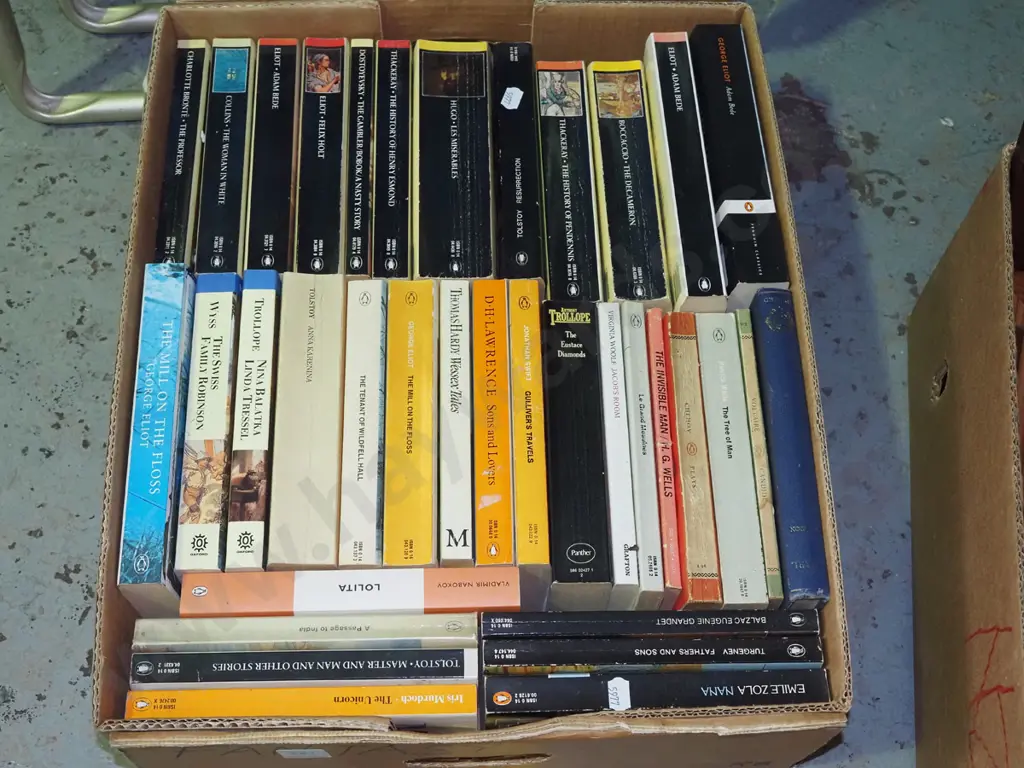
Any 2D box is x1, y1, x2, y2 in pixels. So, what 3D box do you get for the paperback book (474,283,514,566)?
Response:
[{"bbox_3d":[-0.013,0.043,0.836,0.020,0.111,0.181,0,63,-2],"label":"paperback book"}]

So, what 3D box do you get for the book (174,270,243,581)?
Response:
[{"bbox_3d":[-0.175,0.043,0.827,0.024,0.116,0.185,-1,63,-3],"label":"book"}]

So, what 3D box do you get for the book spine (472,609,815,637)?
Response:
[{"bbox_3d":[0.073,0.153,0.784,0.181,0.111,0.013,0,64,-2],"label":"book spine"}]

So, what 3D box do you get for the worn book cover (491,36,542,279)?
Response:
[{"bbox_3d":[0.002,-0.121,0.918,0.023,0.111,0.181,-1,63,-2],"label":"worn book cover"}]

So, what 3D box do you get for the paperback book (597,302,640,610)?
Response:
[{"bbox_3d":[0.061,0.055,0.834,0.013,0.110,0.178,-1,63,-1],"label":"paperback book"}]

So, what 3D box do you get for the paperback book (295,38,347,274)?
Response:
[{"bbox_3d":[-0.122,-0.124,0.916,0.027,0.111,0.181,-1,64,-2],"label":"paperback book"}]

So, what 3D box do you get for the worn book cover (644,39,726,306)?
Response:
[{"bbox_3d":[0.104,-0.112,0.904,0.022,0.129,0.199,-1,63,-6],"label":"worn book cover"}]

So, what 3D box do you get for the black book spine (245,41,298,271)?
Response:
[{"bbox_3d":[-0.153,-0.124,0.914,0.027,0.111,0.181,-2,64,-2],"label":"black book spine"}]

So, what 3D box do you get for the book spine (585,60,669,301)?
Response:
[{"bbox_3d":[0.069,-0.108,0.912,0.034,0.111,0.181,0,64,-6],"label":"book spine"}]

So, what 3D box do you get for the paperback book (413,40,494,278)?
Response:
[{"bbox_3d":[-0.038,-0.122,0.919,0.048,0.112,0.181,-1,64,-2],"label":"paperback book"}]

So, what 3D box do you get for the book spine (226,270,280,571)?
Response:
[{"bbox_3d":[-0.149,0.042,0.826,0.019,0.116,0.187,-1,63,-3],"label":"book spine"}]

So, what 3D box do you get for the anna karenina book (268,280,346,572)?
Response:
[{"bbox_3d":[-0.119,0.040,0.824,0.036,0.111,0.181,0,65,-4],"label":"anna karenina book"}]

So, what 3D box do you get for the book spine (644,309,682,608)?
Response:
[{"bbox_3d":[0.088,0.058,0.837,0.011,0.110,0.178,-1,64,0],"label":"book spine"}]

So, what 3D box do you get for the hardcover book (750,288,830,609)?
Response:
[{"bbox_3d":[0.157,0.057,0.830,0.026,0.125,0.190,0,64,-1],"label":"hardcover book"}]

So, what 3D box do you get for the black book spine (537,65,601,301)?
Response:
[{"bbox_3d":[0.030,-0.107,0.910,0.031,0.111,0.181,0,64,-5],"label":"black book spine"}]

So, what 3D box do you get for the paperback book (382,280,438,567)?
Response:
[{"bbox_3d":[-0.061,0.043,0.833,0.026,0.111,0.181,0,63,-3],"label":"paperback book"}]

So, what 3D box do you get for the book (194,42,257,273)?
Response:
[{"bbox_3d":[-0.183,-0.123,0.912,0.026,0.111,0.181,-1,64,-3],"label":"book"}]

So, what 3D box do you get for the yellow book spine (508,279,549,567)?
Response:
[{"bbox_3d":[0.008,0.043,0.837,0.018,0.111,0.181,0,64,-3],"label":"yellow book spine"}]

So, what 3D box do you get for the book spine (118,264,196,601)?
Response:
[{"bbox_3d":[-0.199,0.047,0.818,0.024,0.129,0.198,-3,63,-1],"label":"book spine"}]

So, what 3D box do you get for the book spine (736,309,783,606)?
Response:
[{"bbox_3d":[0.144,0.061,0.832,0.009,0.111,0.181,-2,64,1],"label":"book spine"}]

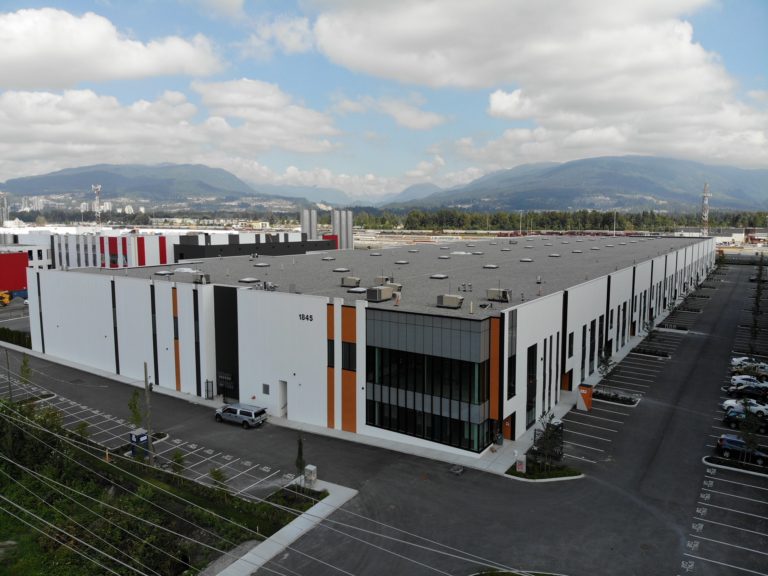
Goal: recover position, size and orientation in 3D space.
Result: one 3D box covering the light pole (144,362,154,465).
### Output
[{"bbox_3d":[-19.640,10.541,44.471,0.360,8.820,0.360,5,9,35],"label":"light pole"}]

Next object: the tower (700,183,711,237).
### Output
[{"bbox_3d":[278.723,-64.546,463.216,6.500,51.710,6.000,5,9,35],"label":"tower"}]

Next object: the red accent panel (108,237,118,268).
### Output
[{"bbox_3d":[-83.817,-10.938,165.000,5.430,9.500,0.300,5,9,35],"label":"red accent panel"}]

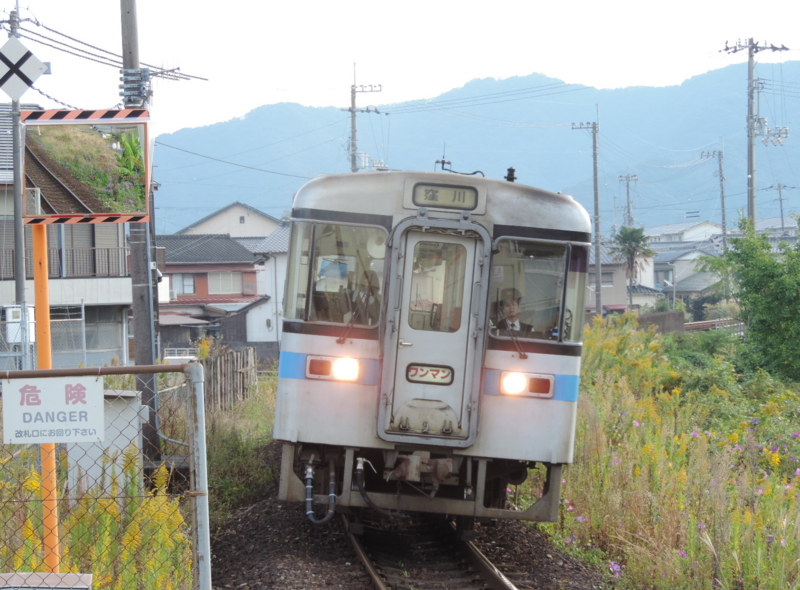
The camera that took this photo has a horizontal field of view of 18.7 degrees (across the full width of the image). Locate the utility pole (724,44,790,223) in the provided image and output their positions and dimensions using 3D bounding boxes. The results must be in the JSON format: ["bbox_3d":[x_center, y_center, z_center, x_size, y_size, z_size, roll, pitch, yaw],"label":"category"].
[{"bbox_3d":[14.251,-3.717,97.000,2.700,13.033,1.000,0,0,0],"label":"utility pole"}]

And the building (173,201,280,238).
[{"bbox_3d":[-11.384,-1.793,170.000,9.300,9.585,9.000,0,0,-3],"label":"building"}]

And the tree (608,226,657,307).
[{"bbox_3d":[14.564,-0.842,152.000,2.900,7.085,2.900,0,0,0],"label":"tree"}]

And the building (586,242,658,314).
[{"bbox_3d":[16.530,-0.631,187.000,6.800,7.061,7.000,0,0,-6],"label":"building"}]

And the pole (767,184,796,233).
[{"bbox_3d":[31.998,-3.285,203.000,2.000,12.169,0.700,0,0,0],"label":"pole"}]

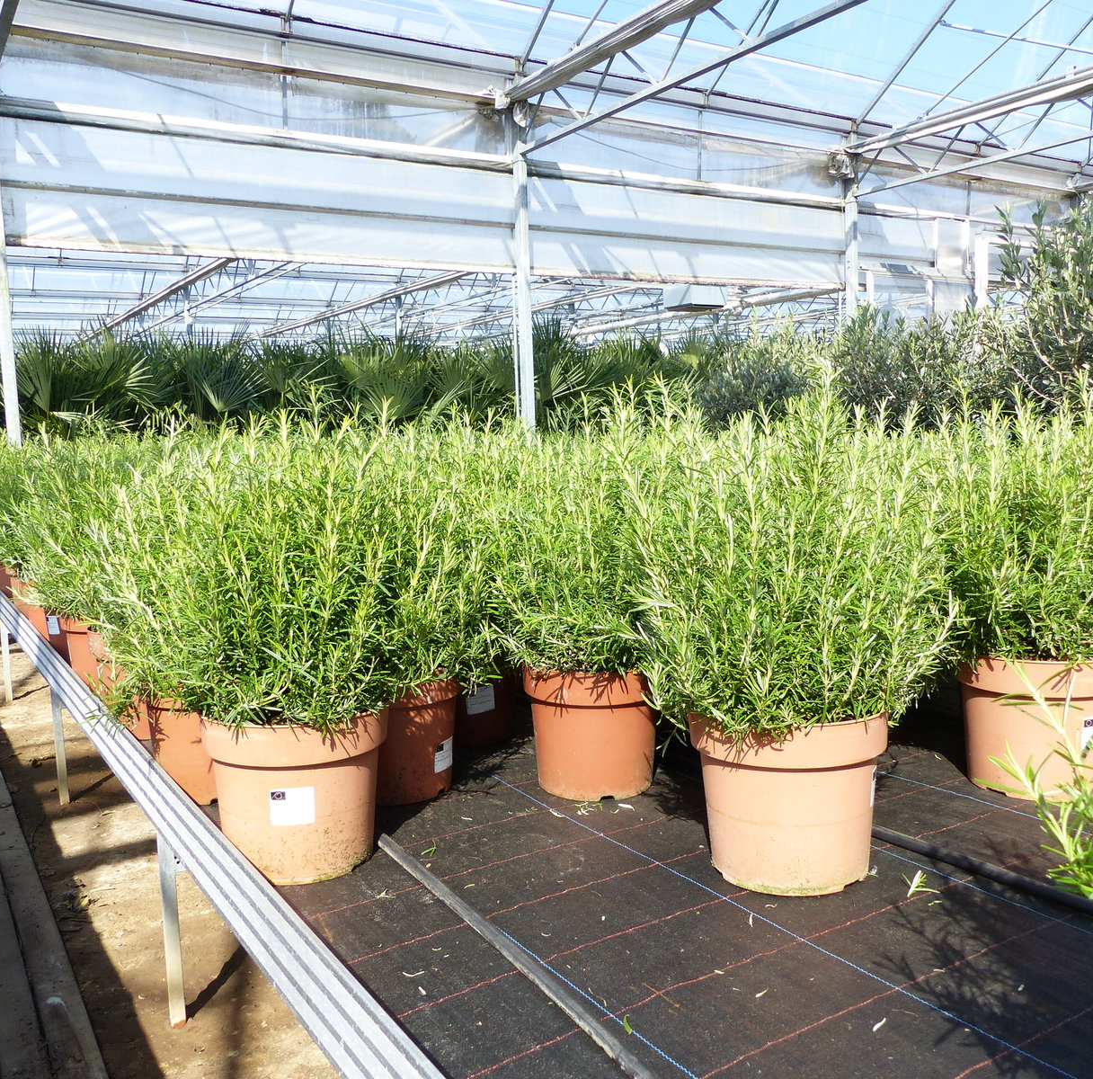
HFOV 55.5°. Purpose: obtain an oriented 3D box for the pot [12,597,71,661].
[{"bbox_3d":[-1.526,0.244,3.216,0.225,0.202,0.225,-2,6,0],"label":"pot"}]

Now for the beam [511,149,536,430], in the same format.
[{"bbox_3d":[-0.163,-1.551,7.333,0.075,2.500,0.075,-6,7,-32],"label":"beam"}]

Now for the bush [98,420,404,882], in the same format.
[{"bbox_3d":[-0.410,0.153,1.490,0.420,0.628,0.400,-2,6,0],"label":"bush"}]

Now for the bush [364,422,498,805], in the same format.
[{"bbox_3d":[-0.250,0.123,1.745,0.345,0.625,0.345,-2,6,0],"label":"bush"}]

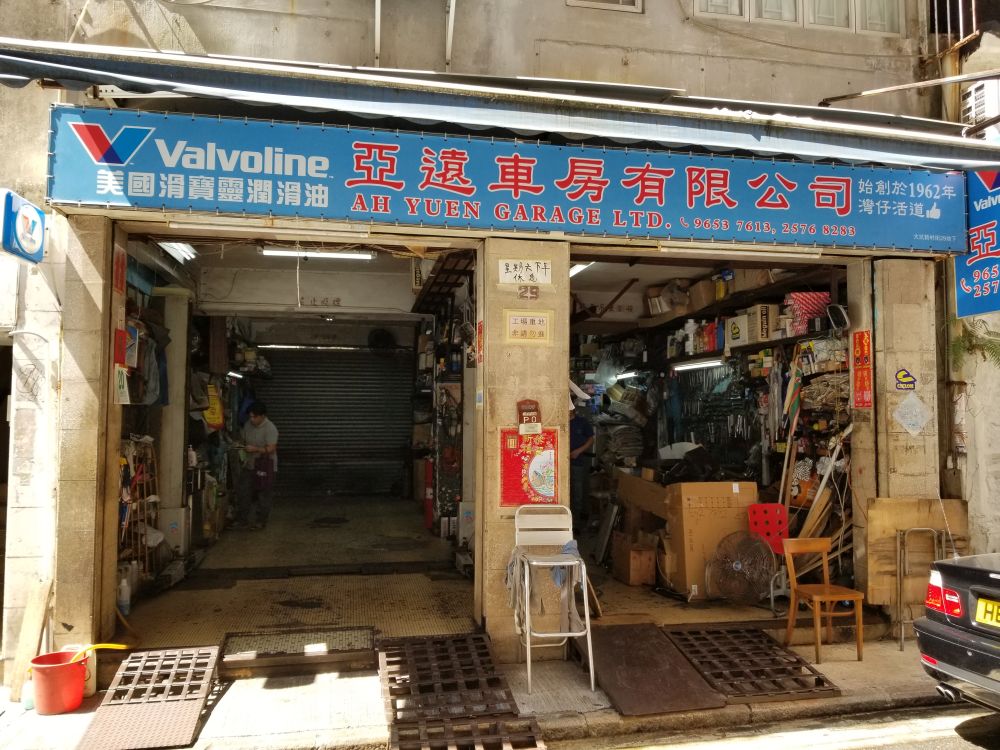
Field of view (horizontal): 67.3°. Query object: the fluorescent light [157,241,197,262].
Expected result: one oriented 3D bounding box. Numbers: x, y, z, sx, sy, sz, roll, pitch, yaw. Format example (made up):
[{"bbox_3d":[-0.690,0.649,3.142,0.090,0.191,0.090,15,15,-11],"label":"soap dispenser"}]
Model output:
[{"bbox_3d":[-3.147,-1.242,7.354,0.220,0.120,1.220,1,-3,-11],"label":"fluorescent light"}]

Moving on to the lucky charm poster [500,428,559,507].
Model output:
[{"bbox_3d":[0.203,0.625,5.078,0.413,0.512,0.012,1,-3,-11],"label":"lucky charm poster"}]

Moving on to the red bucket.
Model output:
[{"bbox_3d":[-2.425,1.705,4.146,0.275,0.265,0.275,1,-3,-11],"label":"red bucket"}]

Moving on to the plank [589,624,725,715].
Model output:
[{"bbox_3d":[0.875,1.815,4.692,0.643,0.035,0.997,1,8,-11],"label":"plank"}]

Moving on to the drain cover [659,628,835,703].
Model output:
[{"bbox_3d":[1.579,1.844,4.824,0.719,0.050,0.878,1,6,-11],"label":"drain cover"}]

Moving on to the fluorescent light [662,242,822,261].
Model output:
[{"bbox_3d":[1.687,-0.877,5.291,1.230,0.075,0.070,1,-3,-11],"label":"fluorescent light"}]

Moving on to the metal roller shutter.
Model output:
[{"bbox_3d":[-2.682,0.772,12.220,2.568,2.408,0.100,1,-3,-11],"label":"metal roller shutter"}]

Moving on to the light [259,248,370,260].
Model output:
[{"bbox_3d":[-1.976,-1.321,8.130,1.220,0.090,0.090,1,-3,-11],"label":"light"}]

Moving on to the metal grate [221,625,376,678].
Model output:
[{"bbox_3d":[-1.262,1.755,4.779,0.940,0.200,0.330,1,-3,-11],"label":"metal grate"}]

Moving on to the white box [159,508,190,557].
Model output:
[{"bbox_3d":[-3.169,1.506,7.319,0.239,0.470,0.300,1,-3,-11],"label":"white box"}]

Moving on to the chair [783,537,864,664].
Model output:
[{"bbox_3d":[2.250,1.558,5.229,0.393,0.767,0.449,1,-3,-11],"label":"chair"}]

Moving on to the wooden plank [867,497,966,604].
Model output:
[{"bbox_3d":[2.995,1.273,5.388,0.740,0.750,0.040,0,-3,-4],"label":"wooden plank"}]

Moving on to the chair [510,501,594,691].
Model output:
[{"bbox_3d":[0.313,1.340,4.627,0.410,1.020,0.560,1,-3,-8],"label":"chair"}]

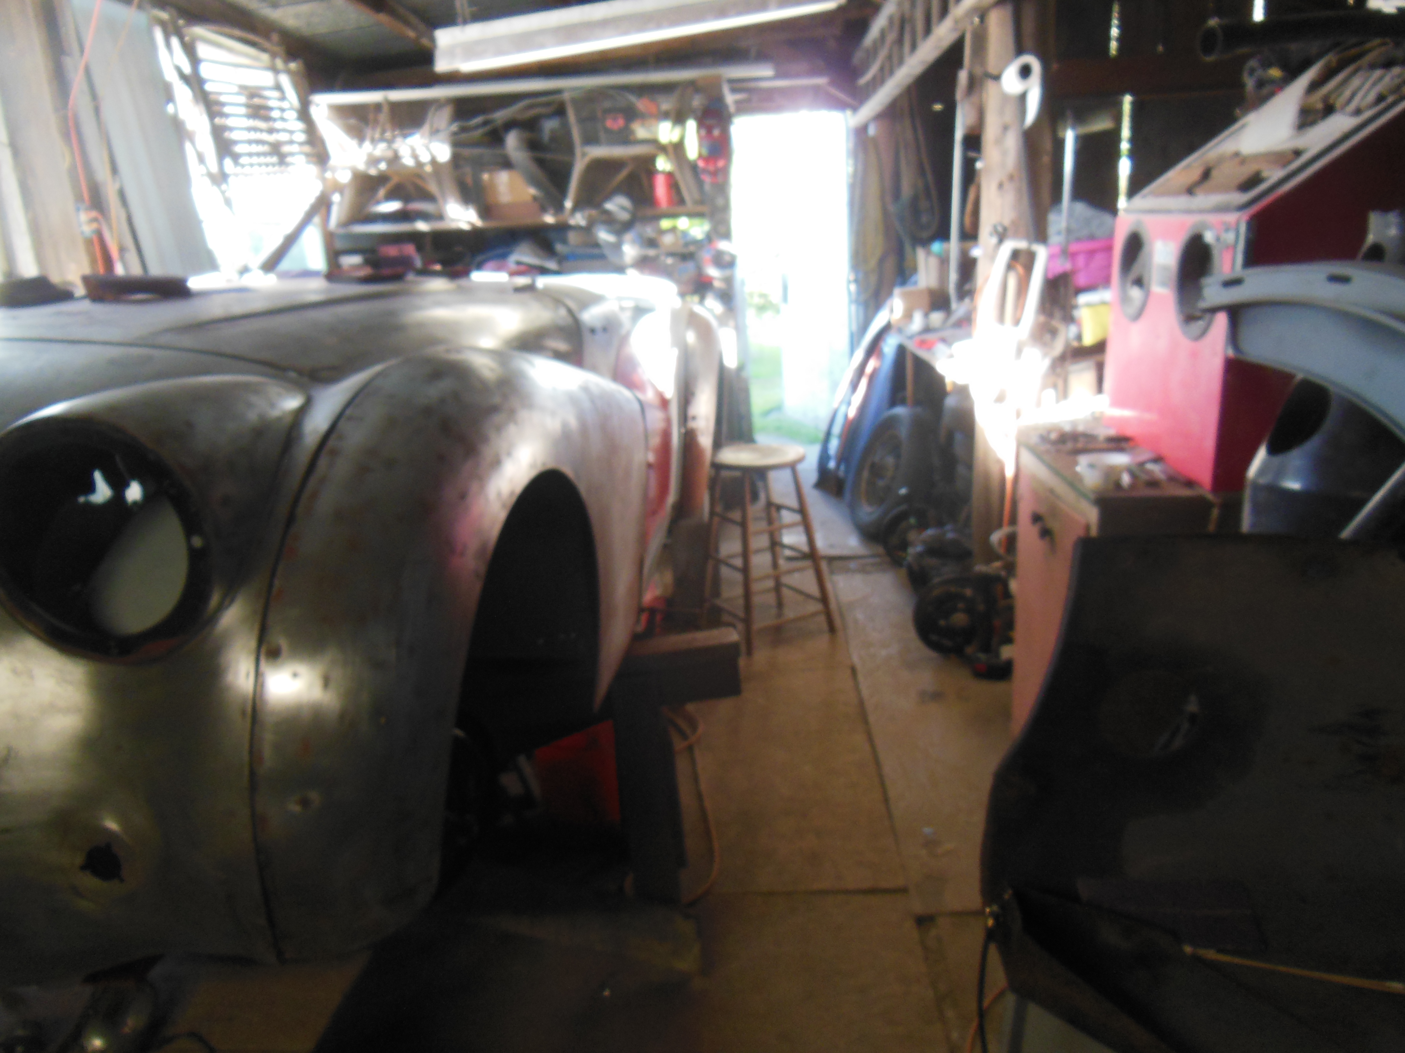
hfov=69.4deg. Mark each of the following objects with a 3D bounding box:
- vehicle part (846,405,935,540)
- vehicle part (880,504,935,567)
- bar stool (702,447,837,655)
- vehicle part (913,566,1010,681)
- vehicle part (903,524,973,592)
[{"bbox_3d":[0.899,-0.246,4.795,0.170,0.650,0.650,17,12,-13],"label":"vehicle part"},{"bbox_3d":[0.903,0.032,4.384,0.270,0.270,0.160,-2,16,3],"label":"vehicle part"},{"bbox_3d":[0.218,0.064,3.684,0.377,0.662,0.377,-11,17,-27],"label":"bar stool"},{"bbox_3d":[0.874,0.298,3.399,0.320,0.290,0.280,-2,16,3],"label":"vehicle part"},{"bbox_3d":[0.968,0.107,4.177,0.300,0.230,0.280,-2,16,3],"label":"vehicle part"}]

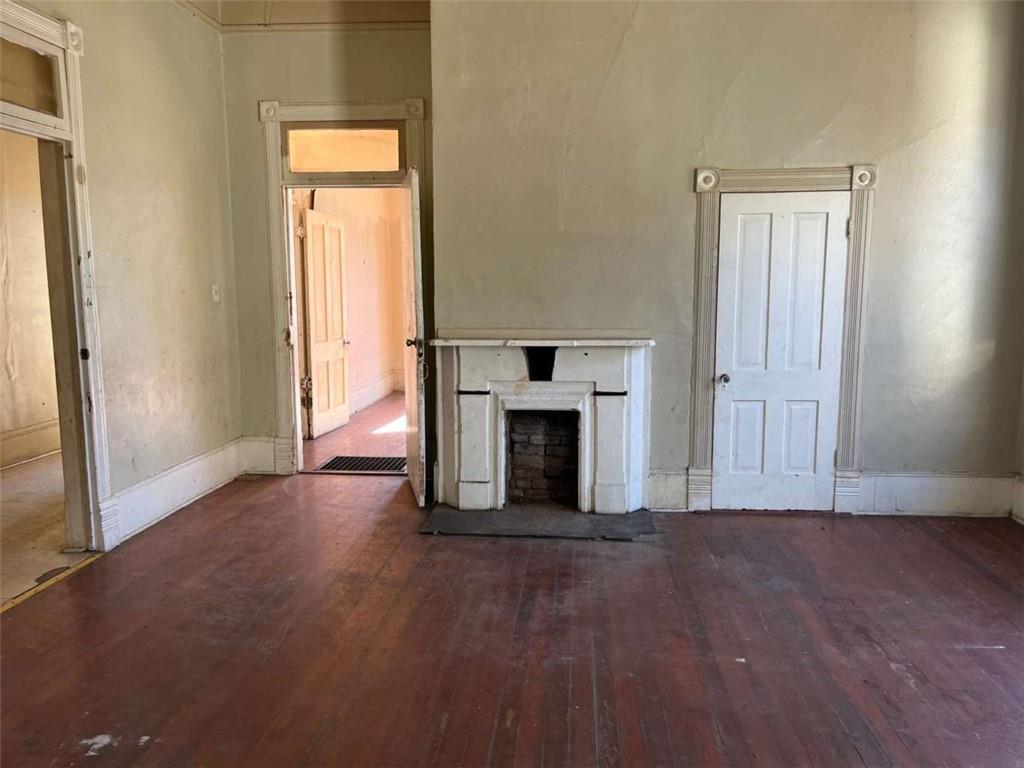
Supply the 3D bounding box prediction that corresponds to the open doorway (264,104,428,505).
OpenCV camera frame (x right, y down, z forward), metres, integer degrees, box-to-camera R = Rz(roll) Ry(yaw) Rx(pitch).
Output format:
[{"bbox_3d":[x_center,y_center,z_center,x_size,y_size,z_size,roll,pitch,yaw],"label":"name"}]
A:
[{"bbox_3d":[-1.229,-0.680,5.846,1.218,2.799,0.203,0,7,4],"label":"open doorway"}]

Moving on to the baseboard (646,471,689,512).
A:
[{"bbox_3d":[1.012,0.691,4.995,0.277,0.278,0.039,0,7,4],"label":"baseboard"}]

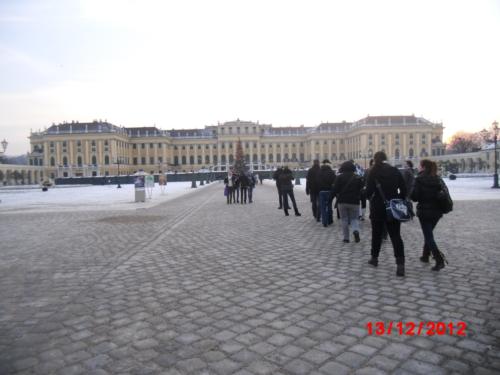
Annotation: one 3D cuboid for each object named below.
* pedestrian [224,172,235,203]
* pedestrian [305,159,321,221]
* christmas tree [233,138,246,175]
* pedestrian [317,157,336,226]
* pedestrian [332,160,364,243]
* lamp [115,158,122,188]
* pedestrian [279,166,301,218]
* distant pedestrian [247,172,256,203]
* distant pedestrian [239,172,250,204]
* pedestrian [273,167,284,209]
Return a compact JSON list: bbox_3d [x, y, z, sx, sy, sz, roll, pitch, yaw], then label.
[{"bbox_3d":[-0.967,-0.002,18.223,0.480,1.570,0.340,-2,2,0],"label":"pedestrian"},{"bbox_3d":[1.890,0.096,11.664,0.500,1.790,0.360,-2,2,-3],"label":"pedestrian"},{"bbox_3d":[-3.846,-11.081,150.000,5.600,15.600,5.600,-1,2,0],"label":"christmas tree"},{"bbox_3d":[2.065,0.150,10.567,0.520,1.770,0.360,-2,2,-3],"label":"pedestrian"},{"bbox_3d":[2.071,0.304,8.200,0.600,1.680,0.480,-1,2,-6],"label":"pedestrian"},{"bbox_3d":[-14.829,-1.814,43.919,0.800,3.700,0.650,-2,2,0],"label":"lamp"},{"bbox_3d":[1.377,0.129,13.600,0.680,1.720,0.450,-1,2,6],"label":"pedestrian"},{"bbox_3d":[0.080,-0.047,20.800,0.550,1.660,0.380,-1,2,-11],"label":"distant pedestrian"},{"bbox_3d":[-0.276,-0.026,18.006,0.520,1.600,0.360,-2,2,0],"label":"distant pedestrian"},{"bbox_3d":[1.288,0.028,16.200,0.660,1.760,0.450,-1,2,-3],"label":"pedestrian"}]

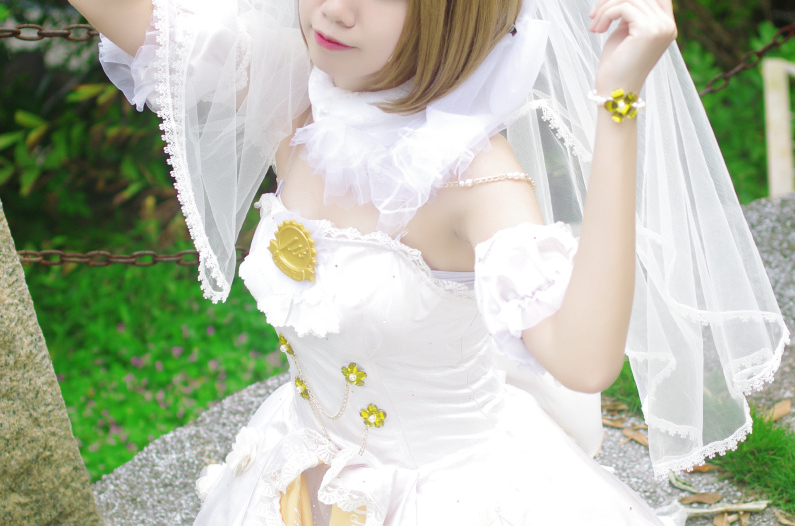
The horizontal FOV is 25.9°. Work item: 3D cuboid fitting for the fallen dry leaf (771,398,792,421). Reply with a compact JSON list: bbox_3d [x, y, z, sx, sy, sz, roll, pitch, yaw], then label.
[{"bbox_3d":[0.490,0.188,2.205,0.018,0.012,0.057,14,34,36],"label":"fallen dry leaf"}]

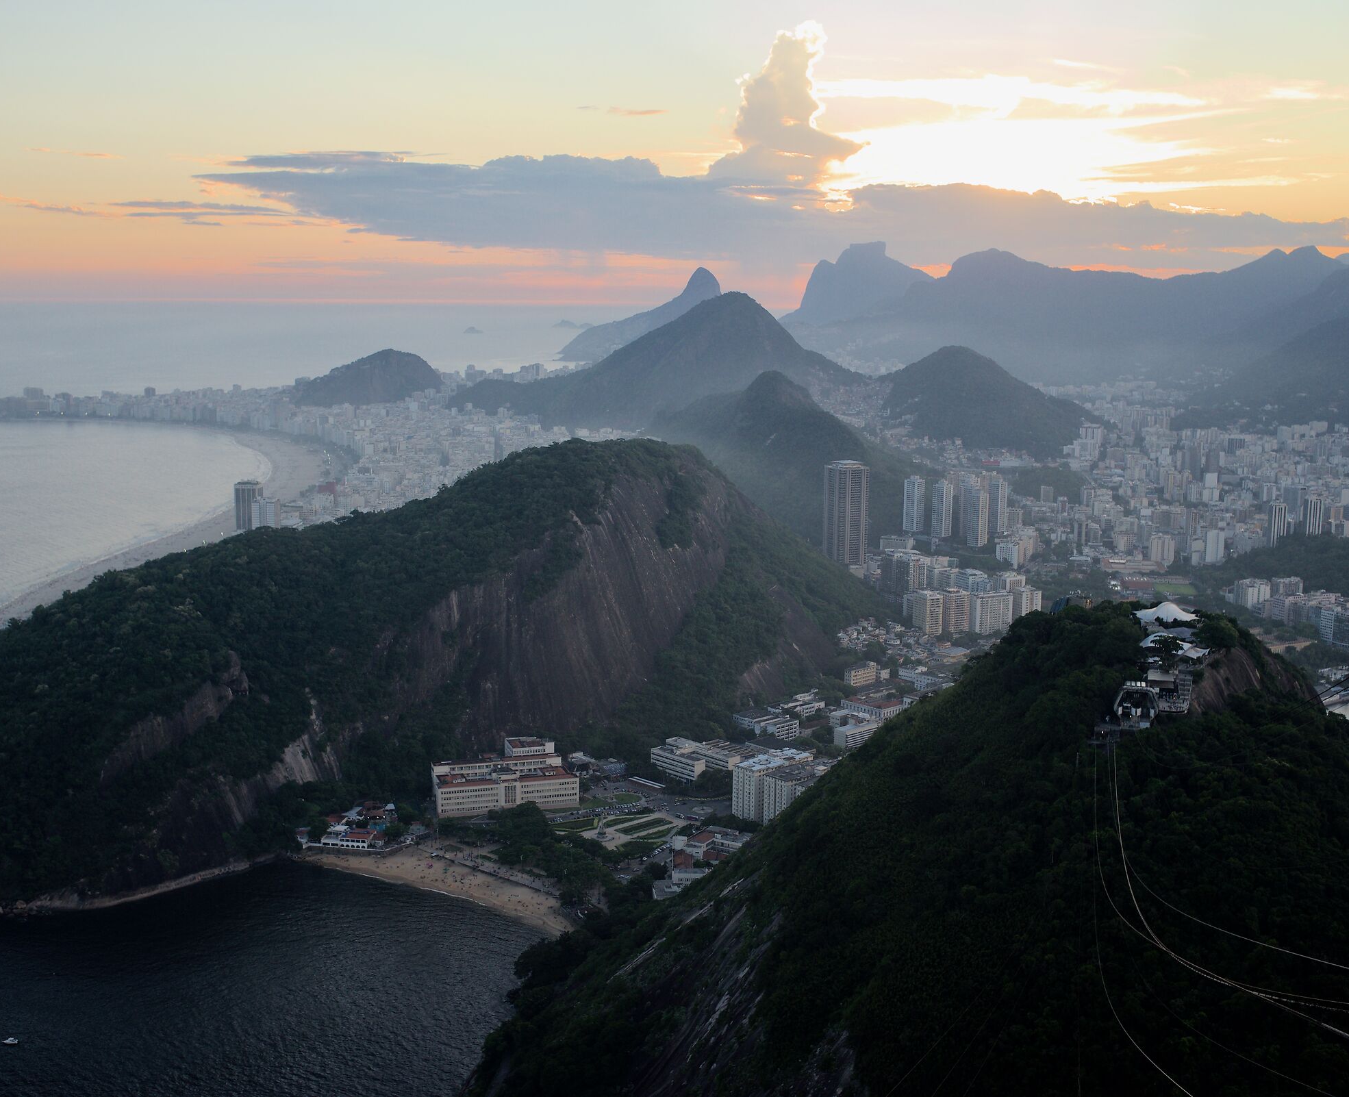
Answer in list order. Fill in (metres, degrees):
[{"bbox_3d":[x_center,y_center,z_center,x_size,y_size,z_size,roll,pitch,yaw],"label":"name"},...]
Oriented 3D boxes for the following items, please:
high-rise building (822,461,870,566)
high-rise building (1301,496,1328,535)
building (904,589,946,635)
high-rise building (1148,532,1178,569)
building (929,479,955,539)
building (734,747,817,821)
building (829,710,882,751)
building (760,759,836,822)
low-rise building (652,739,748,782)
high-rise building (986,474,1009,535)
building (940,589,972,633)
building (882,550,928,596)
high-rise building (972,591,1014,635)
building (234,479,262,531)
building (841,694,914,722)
[{"bbox_3d":[240.300,-47.200,2250.300,55.000,153.000,50.000,-2,10,-16],"label":"high-rise building"},{"bbox_3d":[996.330,-40.110,2483.440,27.000,81.000,20.000,1,9,6],"label":"high-rise building"},{"bbox_3d":[289.500,74.400,1851.300,26.000,49.000,36.000,-6,11,-35],"label":"building"},{"bbox_3d":[704.100,6.400,2299.800,31.000,47.000,24.000,6,11,30],"label":"high-rise building"},{"bbox_3d":[415.890,-61.070,2483.080,21.500,88.000,25.000,9,12,41],"label":"building"},{"bbox_3d":[76.100,180.400,1221.900,62.000,38.000,21.000,-8,12,-41],"label":"building"},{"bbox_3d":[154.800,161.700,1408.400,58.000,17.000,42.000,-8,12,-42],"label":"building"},{"bbox_3d":[97.400,184.600,1196.900,62.000,38.000,21.000,-8,12,-41],"label":"building"},{"bbox_3d":[14.300,174.500,1307.400,42.000,19.000,74.000,-8,13,-43],"label":"low-rise building"},{"bbox_3d":[508.900,-68.540,2515.720,21.500,90.000,25.000,9,13,43],"label":"high-rise building"},{"bbox_3d":[326.420,72.110,1849.740,27.000,50.000,17.000,-3,10,-20],"label":"building"},{"bbox_3d":[297.500,37.300,2053.600,33.000,54.000,45.000,-6,11,-36],"label":"building"},{"bbox_3d":[365.930,74.570,1843.060,47.000,48.000,16.000,-3,10,-19],"label":"high-rise building"},{"bbox_3d":[-623.310,-46.810,2348.900,34.000,108.000,21.000,3,9,14],"label":"building"},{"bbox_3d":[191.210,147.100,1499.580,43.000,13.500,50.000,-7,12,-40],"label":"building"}]

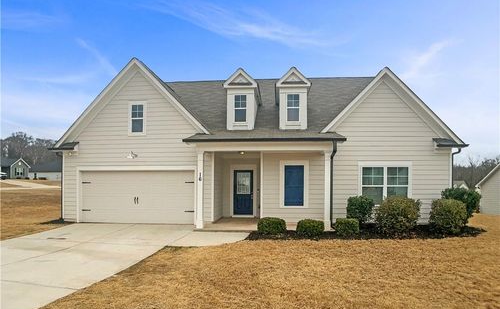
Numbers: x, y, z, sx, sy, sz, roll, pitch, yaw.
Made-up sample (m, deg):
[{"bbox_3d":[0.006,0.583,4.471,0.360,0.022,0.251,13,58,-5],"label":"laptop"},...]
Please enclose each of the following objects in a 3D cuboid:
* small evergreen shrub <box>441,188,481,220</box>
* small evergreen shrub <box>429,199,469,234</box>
[{"bbox_3d":[7.688,1.881,14.700,1.454,1.327,1.350,0,-2,5],"label":"small evergreen shrub"},{"bbox_3d":[6.840,2.131,13.900,1.306,1.169,1.250,0,-2,5],"label":"small evergreen shrub"}]

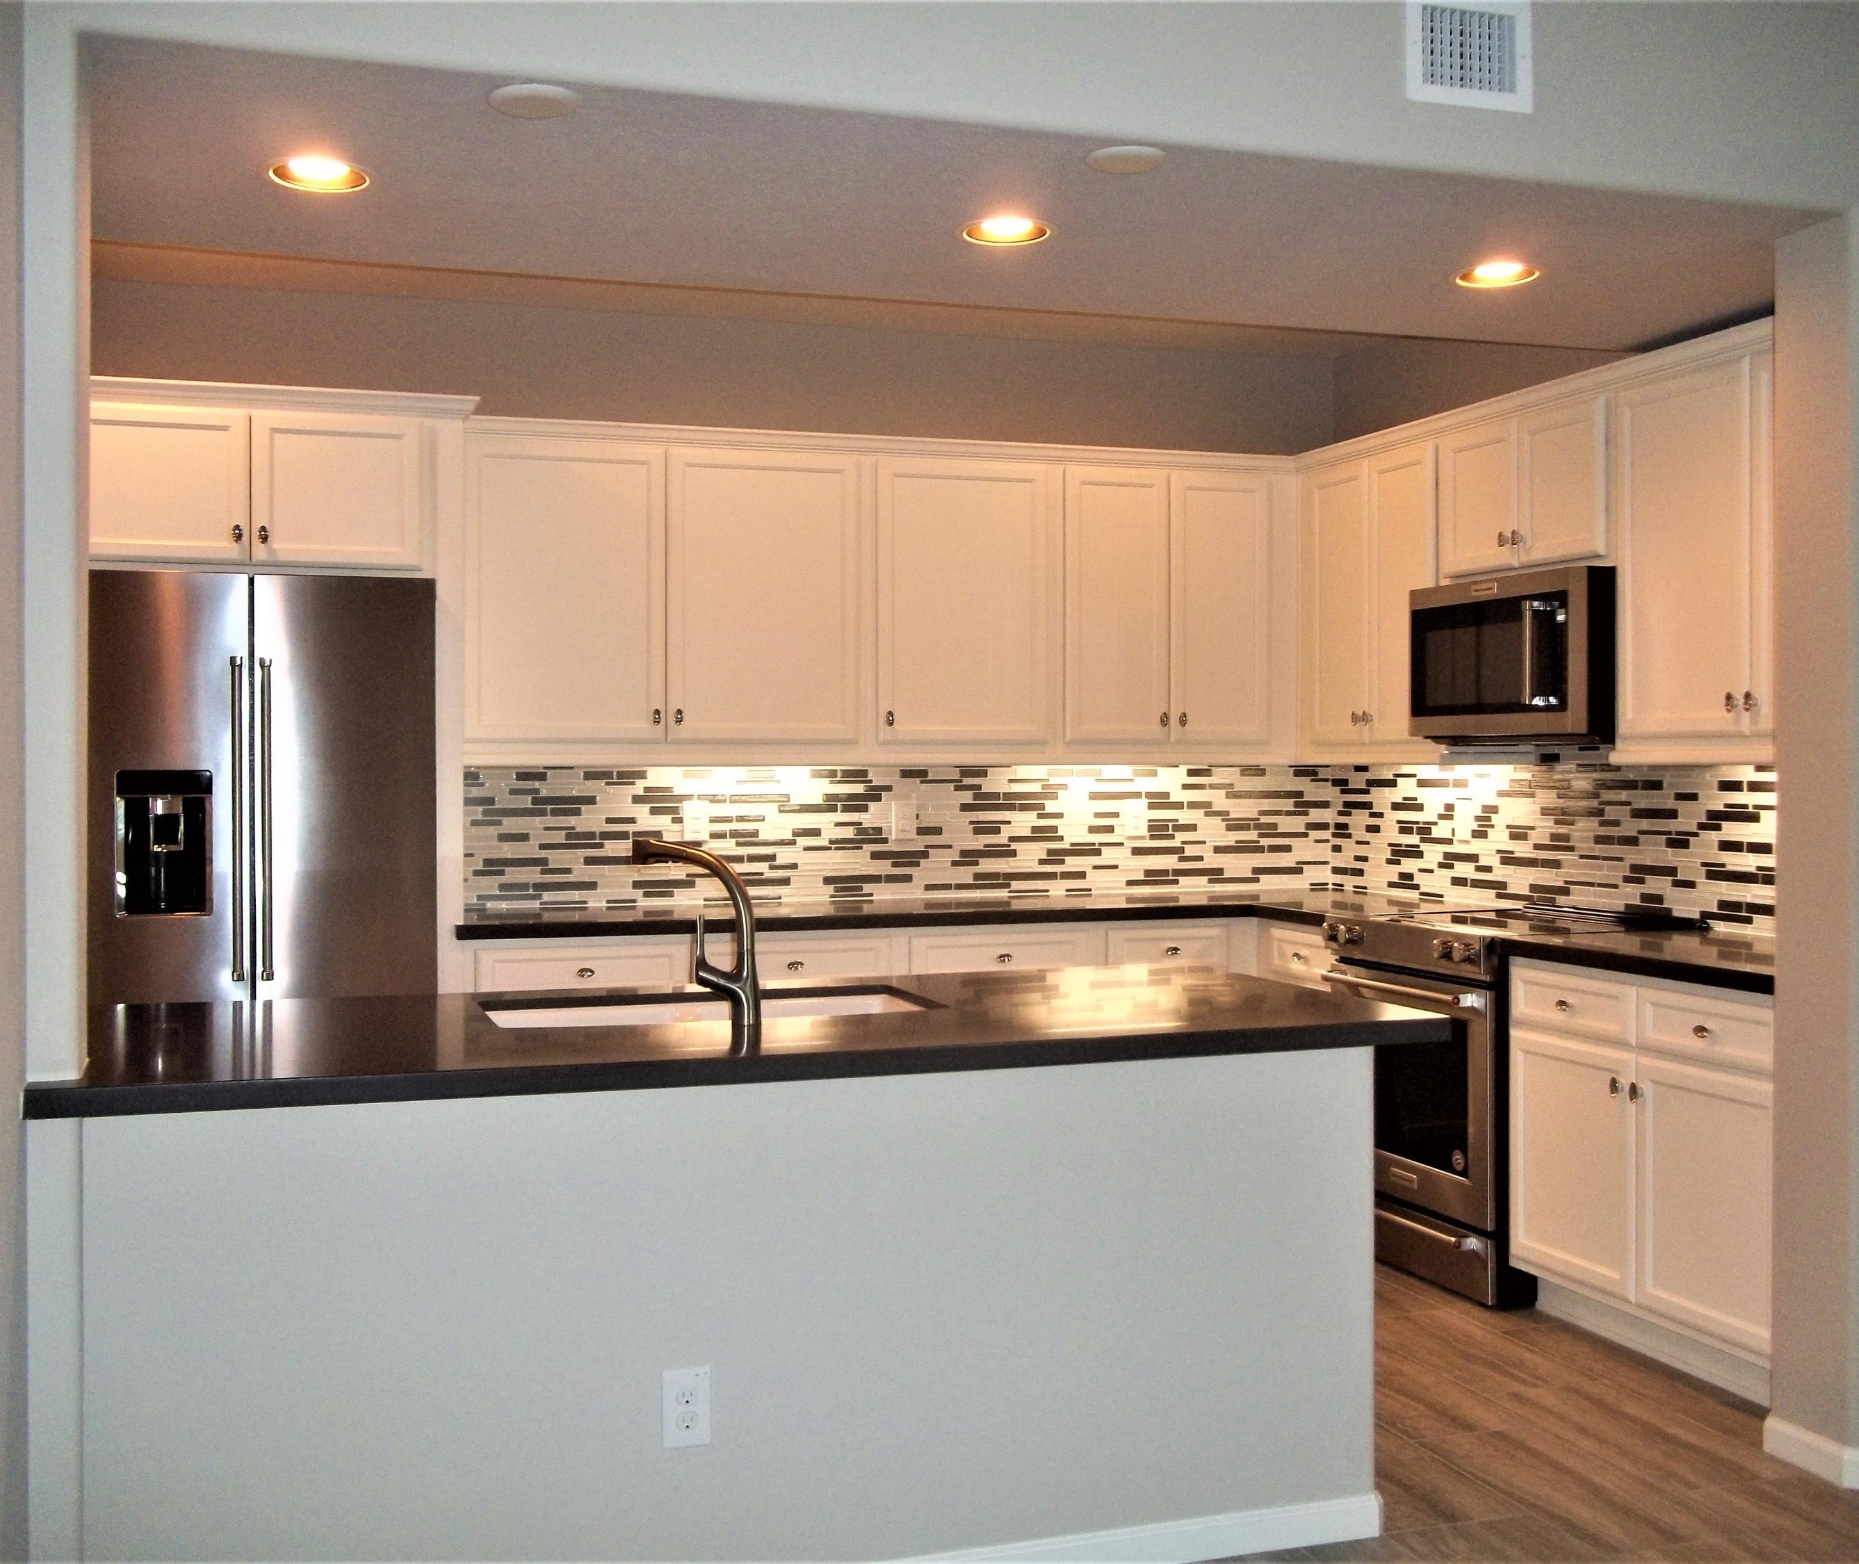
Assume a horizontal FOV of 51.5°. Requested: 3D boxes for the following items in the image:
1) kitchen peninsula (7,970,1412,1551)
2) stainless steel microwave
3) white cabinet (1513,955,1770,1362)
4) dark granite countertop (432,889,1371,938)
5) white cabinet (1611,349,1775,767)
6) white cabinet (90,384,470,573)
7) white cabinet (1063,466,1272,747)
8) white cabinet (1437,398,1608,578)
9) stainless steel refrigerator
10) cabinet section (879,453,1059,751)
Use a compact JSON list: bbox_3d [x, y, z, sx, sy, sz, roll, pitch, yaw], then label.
[{"bbox_3d":[-0.311,0.852,3.386,2.214,0.892,0.941,0,1,-19],"label":"kitchen peninsula"},{"bbox_3d":[1.679,-0.325,5.178,0.400,0.425,0.768,0,1,-19],"label":"stainless steel microwave"},{"bbox_3d":[1.880,0.831,4.415,0.619,0.792,0.942,0,1,-19],"label":"white cabinet"},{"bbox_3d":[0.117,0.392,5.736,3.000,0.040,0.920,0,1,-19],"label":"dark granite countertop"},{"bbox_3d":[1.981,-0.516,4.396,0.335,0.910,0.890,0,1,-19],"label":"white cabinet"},{"bbox_3d":[-1.857,-0.789,5.289,1.077,0.468,0.595,0,1,-19],"label":"white cabinet"},{"bbox_3d":[0.709,-0.548,6.240,0.735,0.887,0.335,0,1,-19],"label":"white cabinet"},{"bbox_3d":[1.738,-0.773,5.266,0.322,0.424,0.770,0,1,-19],"label":"white cabinet"},{"bbox_3d":[-1.828,0.377,5.222,0.910,1.813,0.701,0,1,-19],"label":"stainless steel refrigerator"},{"bbox_3d":[0.074,-0.552,6.120,0.609,0.872,0.337,0,1,-19],"label":"cabinet section"}]

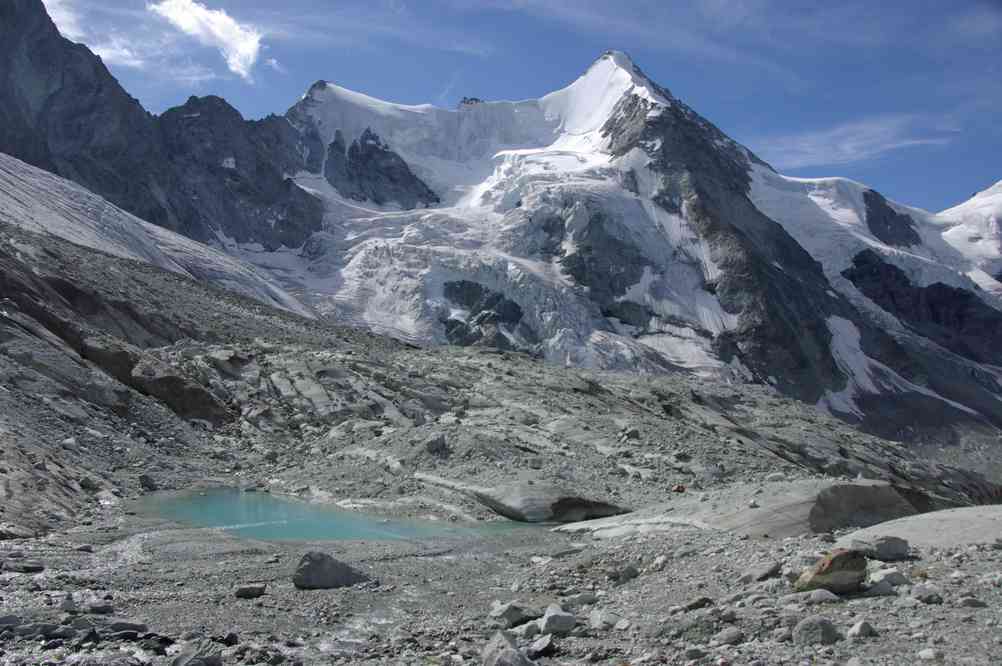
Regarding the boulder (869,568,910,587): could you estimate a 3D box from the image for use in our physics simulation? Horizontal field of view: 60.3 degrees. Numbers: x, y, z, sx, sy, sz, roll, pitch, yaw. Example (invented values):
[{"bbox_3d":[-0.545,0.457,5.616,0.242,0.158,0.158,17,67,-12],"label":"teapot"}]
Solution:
[{"bbox_3d":[6.986,4.396,15.500,0.683,0.291,0.512,-2,-5,24],"label":"boulder"}]

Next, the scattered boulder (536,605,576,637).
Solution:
[{"bbox_3d":[0.837,4.336,13.000,0.603,0.434,0.513,0,-5,4],"label":"scattered boulder"}]

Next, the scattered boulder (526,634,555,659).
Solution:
[{"bbox_3d":[0.550,4.364,12.000,0.390,0.284,0.331,0,-5,3],"label":"scattered boulder"}]

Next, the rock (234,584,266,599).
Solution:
[{"bbox_3d":[-4.882,5.038,16.800,0.624,0.246,0.405,1,-5,-16],"label":"rock"}]

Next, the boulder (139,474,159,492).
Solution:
[{"bbox_3d":[-15.539,6.635,38.000,0.882,0.794,0.749,2,-5,-22],"label":"boulder"}]

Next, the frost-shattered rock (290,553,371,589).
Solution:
[{"bbox_3d":[-3.521,4.925,17.800,1.569,0.745,1.099,1,-5,-11],"label":"frost-shattered rock"}]

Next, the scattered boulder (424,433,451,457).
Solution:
[{"bbox_3d":[-2.947,5.174,40.000,1.206,1.114,1.026,0,-5,-4],"label":"scattered boulder"}]

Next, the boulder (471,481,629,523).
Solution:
[{"bbox_3d":[1.604,5.571,28.500,5.224,1.319,2.873,0,-5,3],"label":"boulder"}]

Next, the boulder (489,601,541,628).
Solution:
[{"bbox_3d":[0.241,4.376,13.400,0.808,0.370,0.606,0,-5,1],"label":"boulder"}]

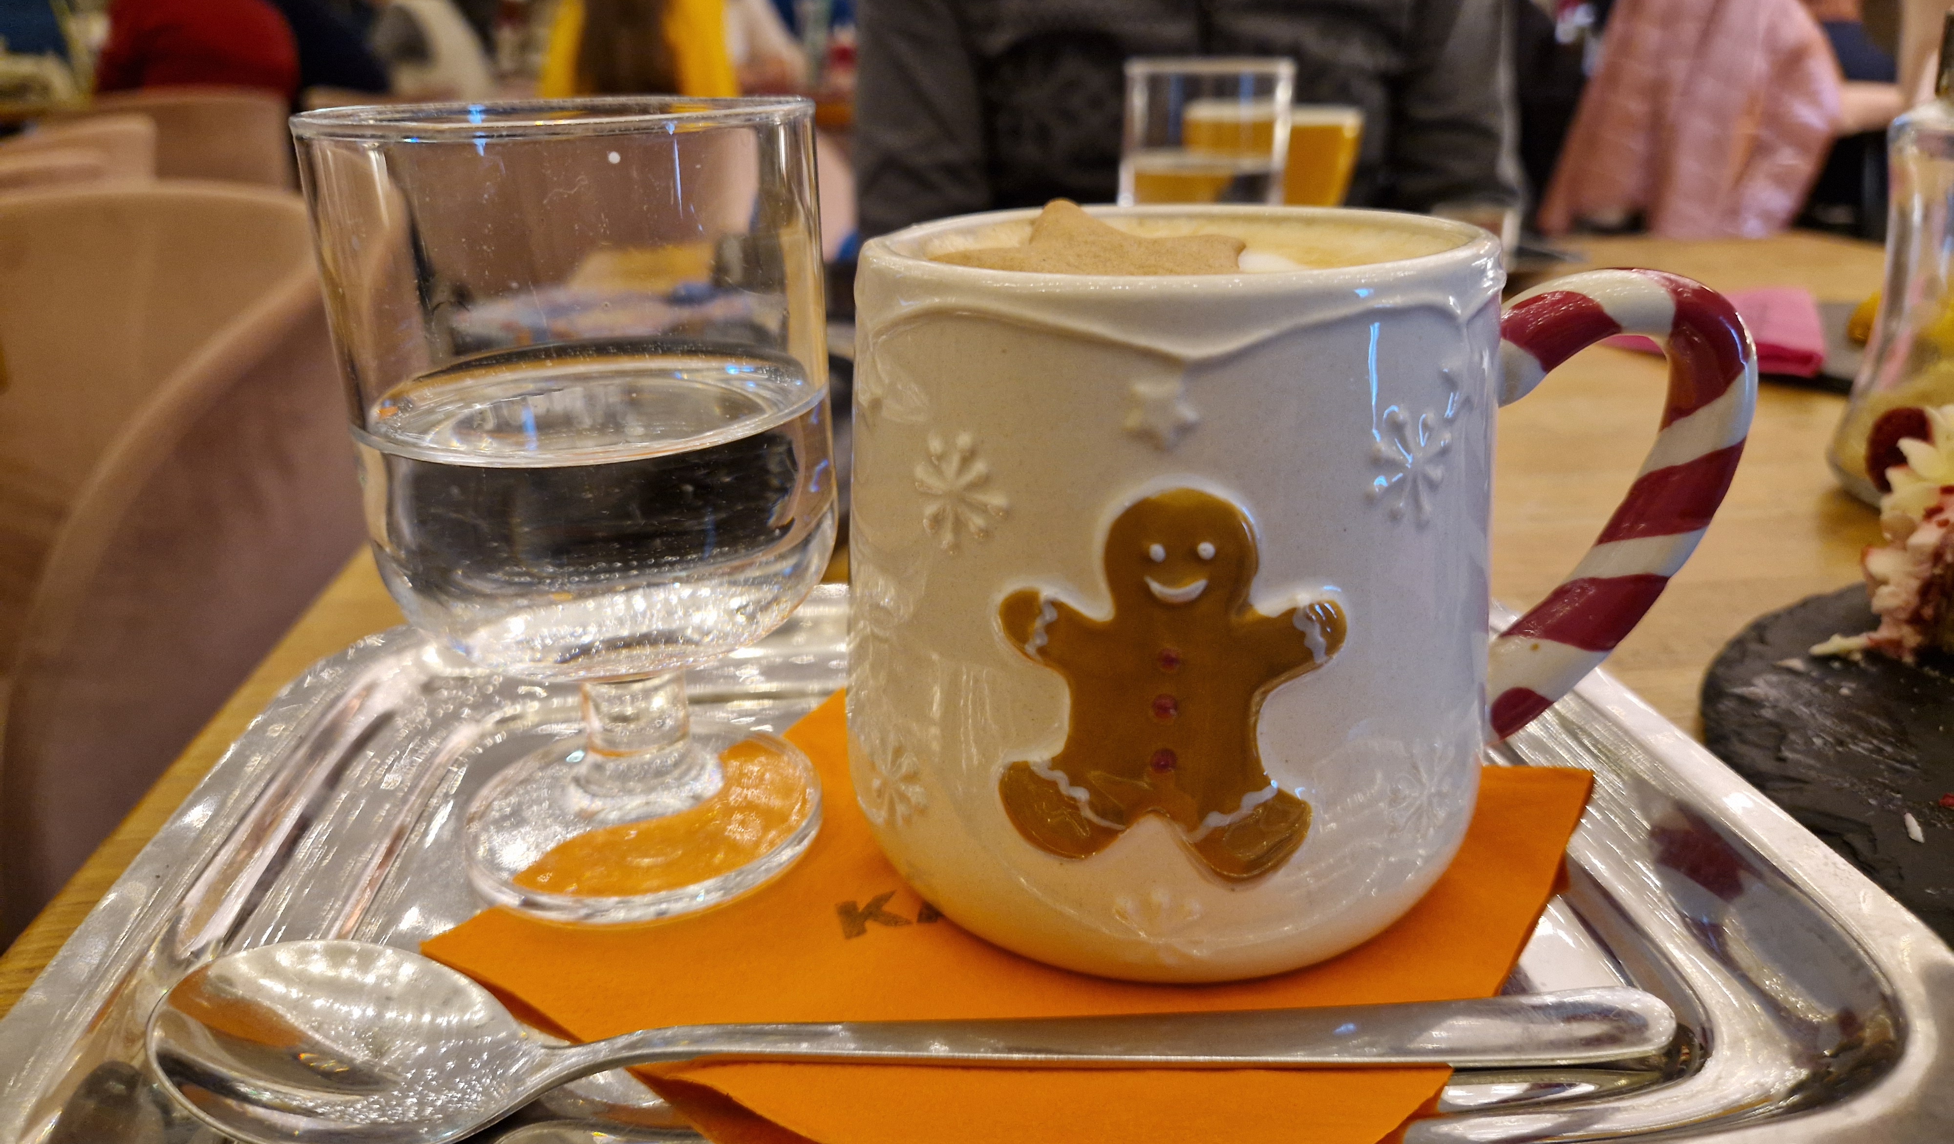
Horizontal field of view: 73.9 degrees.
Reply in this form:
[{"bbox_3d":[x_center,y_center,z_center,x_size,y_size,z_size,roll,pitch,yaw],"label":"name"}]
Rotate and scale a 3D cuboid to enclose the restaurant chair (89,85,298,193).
[{"bbox_3d":[-1.704,-0.704,3.057,0.510,0.810,0.550,-9,23,-18],"label":"restaurant chair"}]

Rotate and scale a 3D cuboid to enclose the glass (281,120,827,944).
[{"bbox_3d":[-0.052,-0.010,0.186,0.063,0.106,0.063,-1,22,0],"label":"glass"}]

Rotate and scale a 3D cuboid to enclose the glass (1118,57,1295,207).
[{"bbox_3d":[0.099,-0.164,0.569,0.071,0.108,0.071,-1,22,0],"label":"glass"}]

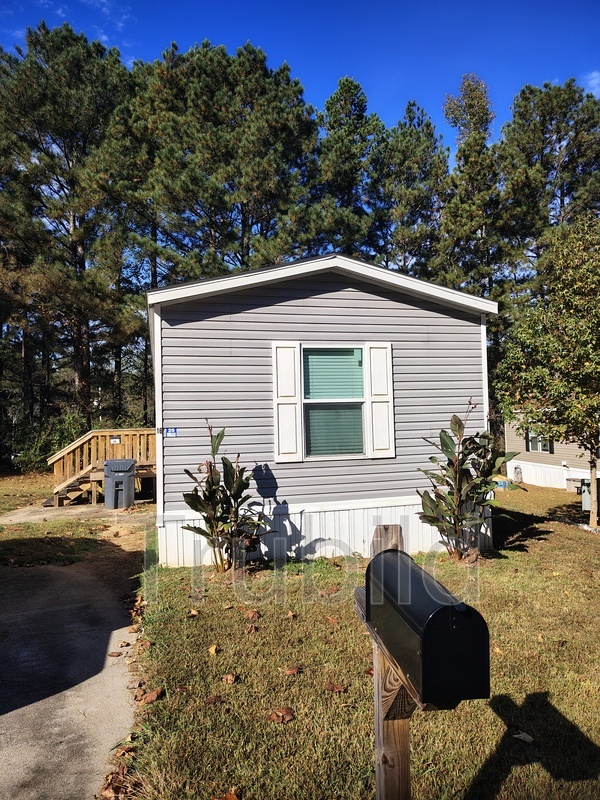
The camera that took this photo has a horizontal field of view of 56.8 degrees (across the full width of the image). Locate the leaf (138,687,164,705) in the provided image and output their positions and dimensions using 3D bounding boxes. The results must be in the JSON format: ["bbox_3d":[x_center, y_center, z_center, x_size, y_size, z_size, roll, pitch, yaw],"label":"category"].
[{"bbox_3d":[-0.961,1.907,3.576,0.159,0.050,0.100,0,-2,-25],"label":"leaf"}]

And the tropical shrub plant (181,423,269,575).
[{"bbox_3d":[-0.889,1.148,6.530,0.950,1.700,0.850,-1,-2,-15],"label":"tropical shrub plant"}]

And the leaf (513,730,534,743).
[{"bbox_3d":[1.225,1.844,3.037,0.113,0.025,0.052,-3,-2,28],"label":"leaf"}]

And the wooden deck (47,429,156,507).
[{"bbox_3d":[-4.602,1.563,13.140,2.409,1.675,1.550,-1,-2,-14],"label":"wooden deck"}]

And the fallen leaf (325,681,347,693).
[{"bbox_3d":[0.233,1.887,3.639,0.137,0.035,0.077,-2,-2,15],"label":"fallen leaf"}]

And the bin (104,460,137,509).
[{"bbox_3d":[-3.916,1.821,12.150,0.700,1.050,0.800,-1,-2,-14],"label":"bin"}]

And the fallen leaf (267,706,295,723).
[{"bbox_3d":[-0.112,1.878,3.306,0.160,0.045,0.109,-1,-2,0],"label":"fallen leaf"}]

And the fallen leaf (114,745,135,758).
[{"bbox_3d":[-0.942,1.891,2.983,0.085,0.035,0.071,-1,-2,0],"label":"fallen leaf"}]

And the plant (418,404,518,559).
[{"bbox_3d":[2.187,1.058,7.200,1.220,1.980,1.100,-1,-2,-15],"label":"plant"}]

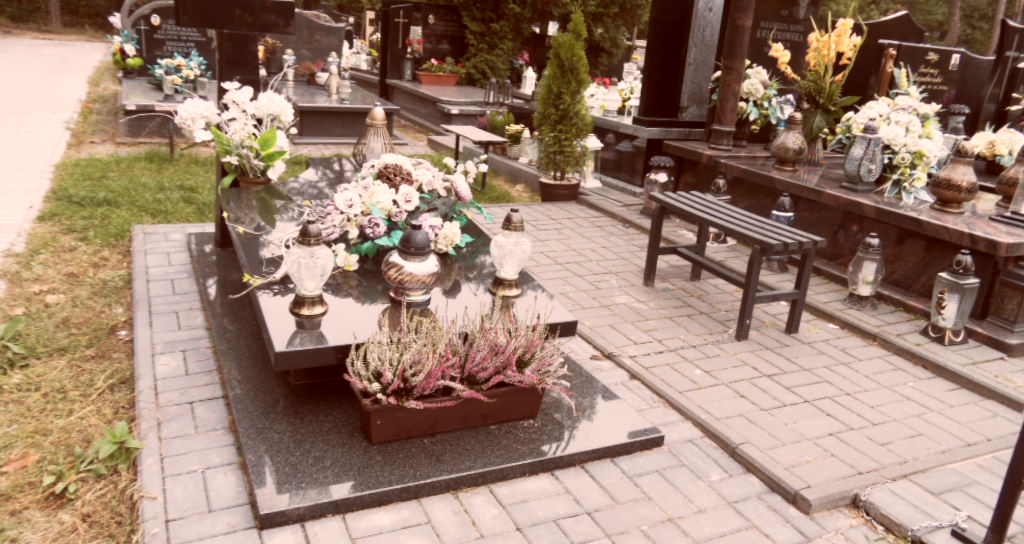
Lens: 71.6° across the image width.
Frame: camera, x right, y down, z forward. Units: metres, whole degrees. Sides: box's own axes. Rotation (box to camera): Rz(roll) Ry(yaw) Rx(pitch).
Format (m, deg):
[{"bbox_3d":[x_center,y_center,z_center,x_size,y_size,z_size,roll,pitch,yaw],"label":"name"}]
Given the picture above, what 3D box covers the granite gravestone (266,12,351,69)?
[{"bbox_3d":[-2.618,-2.934,9.000,0.980,0.750,0.120,-2,19,-23],"label":"granite gravestone"}]

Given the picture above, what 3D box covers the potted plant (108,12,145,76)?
[{"bbox_3d":[-3.930,-2.322,7.229,0.380,0.620,0.350,-3,21,-27],"label":"potted plant"}]

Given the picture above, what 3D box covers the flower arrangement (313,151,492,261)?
[{"bbox_3d":[-0.446,-0.262,2.839,0.660,0.340,0.480,-4,19,-27],"label":"flower arrangement"}]

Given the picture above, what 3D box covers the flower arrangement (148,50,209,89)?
[{"bbox_3d":[-3.539,-2.134,7.554,0.600,0.380,0.340,-4,20,-25],"label":"flower arrangement"}]

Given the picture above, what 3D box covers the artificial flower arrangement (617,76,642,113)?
[{"bbox_3d":[1.083,-1.619,6.518,0.270,0.350,0.250,-4,20,-25],"label":"artificial flower arrangement"}]

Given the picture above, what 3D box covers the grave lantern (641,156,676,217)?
[{"bbox_3d":[1.091,-0.642,5.270,0.215,0.440,0.215,-3,21,-27],"label":"grave lantern"}]

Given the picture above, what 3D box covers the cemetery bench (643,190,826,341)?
[{"bbox_3d":[1.016,-0.051,3.425,0.340,0.465,0.950,-4,20,-25],"label":"cemetery bench"}]

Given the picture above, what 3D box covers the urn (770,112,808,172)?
[{"bbox_3d":[1.681,-0.784,4.300,0.225,0.335,0.225,-4,19,-27],"label":"urn"}]

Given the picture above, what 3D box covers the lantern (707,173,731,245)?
[{"bbox_3d":[1.315,-0.396,4.500,0.160,0.400,0.160,-4,19,-27],"label":"lantern"}]

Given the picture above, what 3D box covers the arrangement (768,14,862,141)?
[{"bbox_3d":[2.137,-1.349,4.950,0.550,0.850,0.470,-4,19,-27],"label":"arrangement"}]

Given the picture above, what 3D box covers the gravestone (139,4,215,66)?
[{"bbox_3d":[-3.558,-2.488,7.597,0.800,0.750,0.120,-3,21,-27],"label":"gravestone"}]

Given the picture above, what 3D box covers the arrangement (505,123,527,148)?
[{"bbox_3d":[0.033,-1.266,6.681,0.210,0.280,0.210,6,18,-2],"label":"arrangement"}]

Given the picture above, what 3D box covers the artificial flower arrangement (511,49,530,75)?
[{"bbox_3d":[0.110,-2.705,9.210,0.270,0.380,0.240,-3,21,-27],"label":"artificial flower arrangement"}]

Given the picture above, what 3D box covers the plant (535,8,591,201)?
[{"bbox_3d":[0.431,-1.322,5.655,0.410,1.480,0.410,4,18,-1],"label":"plant"}]

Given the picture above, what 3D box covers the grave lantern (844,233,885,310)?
[{"bbox_3d":[1.778,-0.003,3.570,0.185,0.360,0.185,-4,19,-27],"label":"grave lantern"}]

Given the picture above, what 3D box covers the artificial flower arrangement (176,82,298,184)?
[{"bbox_3d":[-1.276,-0.636,3.332,0.550,0.510,0.450,-4,20,-25],"label":"artificial flower arrangement"}]

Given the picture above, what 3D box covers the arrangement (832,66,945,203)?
[{"bbox_3d":[2.332,-0.858,4.397,0.540,0.670,0.500,-3,21,-27],"label":"arrangement"}]

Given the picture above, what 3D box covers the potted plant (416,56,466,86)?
[{"bbox_3d":[-0.888,-2.483,8.814,0.620,0.370,0.280,-3,21,-27],"label":"potted plant"}]

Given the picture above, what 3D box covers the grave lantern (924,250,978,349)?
[{"bbox_3d":[1.975,0.119,3.190,0.160,0.400,0.160,-4,19,-27],"label":"grave lantern"}]

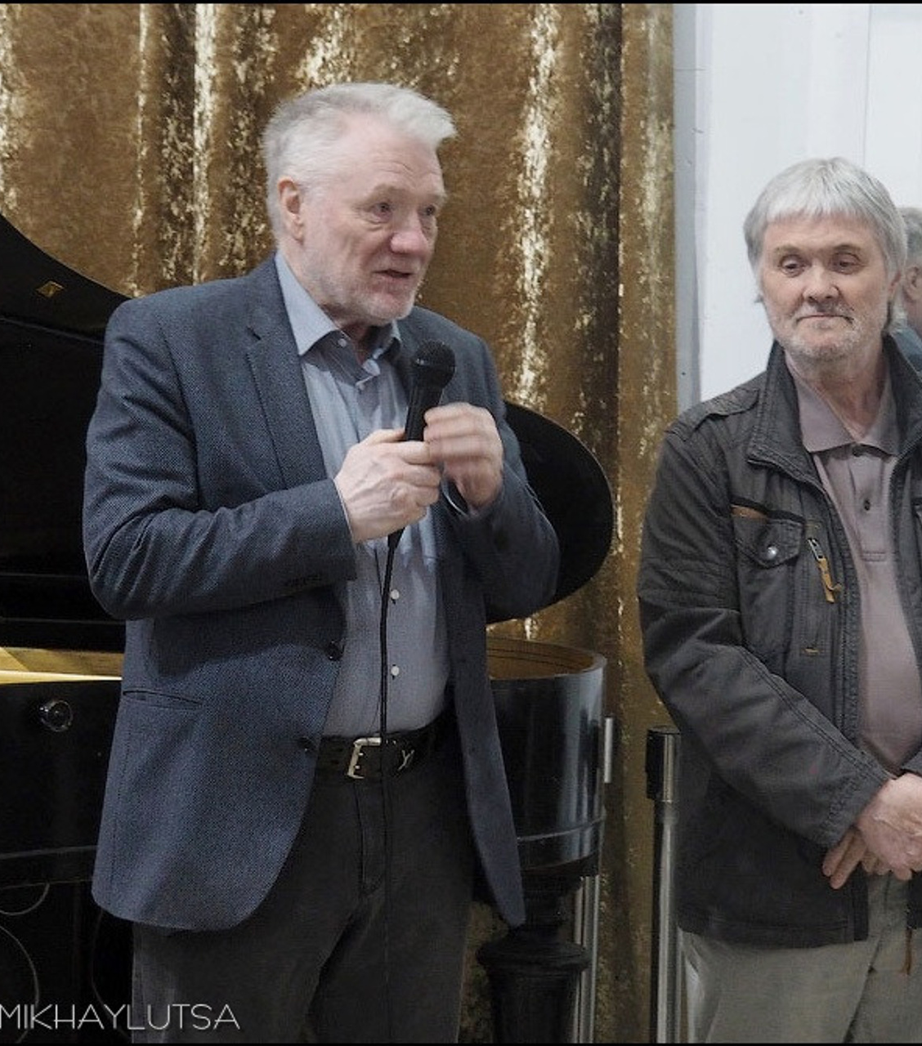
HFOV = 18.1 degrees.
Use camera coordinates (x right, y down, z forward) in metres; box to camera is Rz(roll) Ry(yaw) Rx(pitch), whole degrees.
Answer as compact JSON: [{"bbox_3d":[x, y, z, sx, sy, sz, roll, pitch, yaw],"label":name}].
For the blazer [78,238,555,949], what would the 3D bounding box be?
[{"bbox_3d":[-0.160,0.081,3.320,0.590,0.775,0.400,-1,4,-31],"label":"blazer"}]

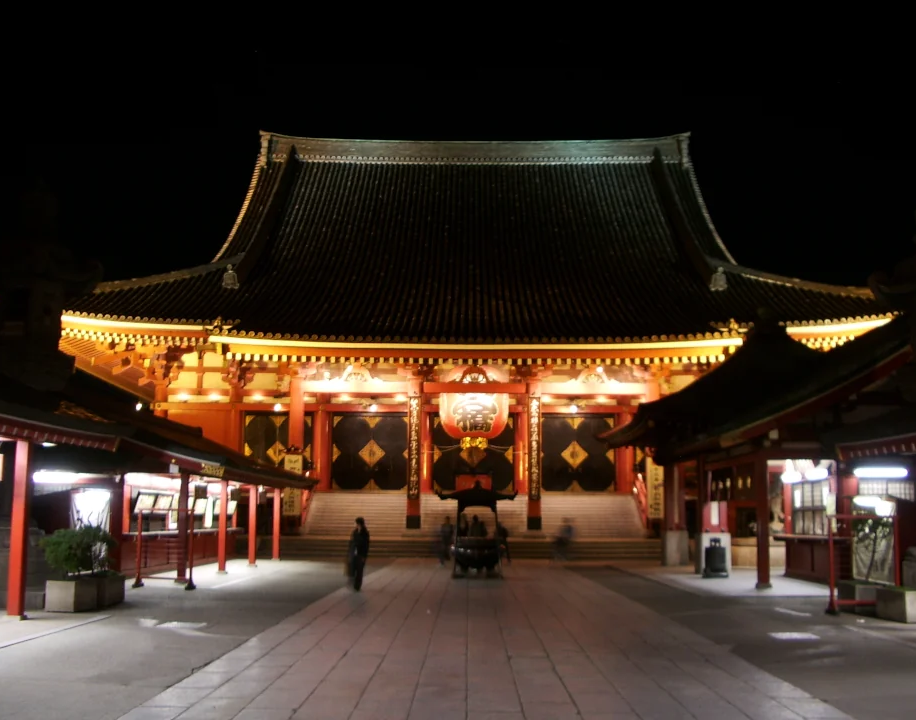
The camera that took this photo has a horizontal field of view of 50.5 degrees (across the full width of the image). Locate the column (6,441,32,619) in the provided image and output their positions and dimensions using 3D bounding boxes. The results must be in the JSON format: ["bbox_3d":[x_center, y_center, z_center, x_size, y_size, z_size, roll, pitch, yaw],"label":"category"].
[{"bbox_3d":[-7.500,2.869,16.583,0.210,2.950,0.210,0,-9,1],"label":"column"}]

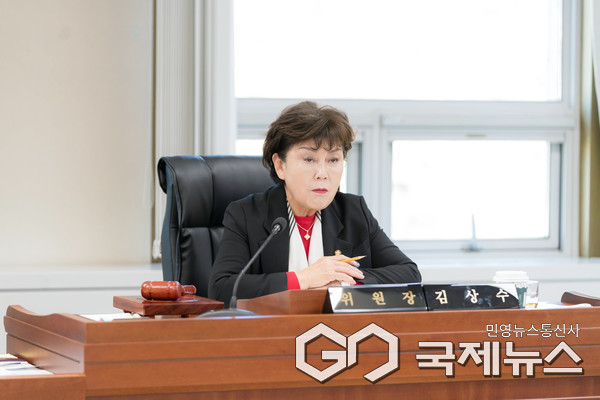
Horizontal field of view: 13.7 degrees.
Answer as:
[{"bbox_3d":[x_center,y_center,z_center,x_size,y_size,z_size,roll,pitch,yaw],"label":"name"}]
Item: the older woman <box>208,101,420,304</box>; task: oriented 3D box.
[{"bbox_3d":[0.015,0.380,6.000,0.520,1.220,0.700,-1,3,-23],"label":"older woman"}]

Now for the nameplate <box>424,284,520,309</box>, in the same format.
[{"bbox_3d":[0.379,0.218,5.651,0.224,0.054,0.066,-1,3,-21],"label":"nameplate"}]

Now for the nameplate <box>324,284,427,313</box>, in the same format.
[{"bbox_3d":[0.168,0.220,5.570,0.224,0.054,0.066,-1,3,-21],"label":"nameplate"}]

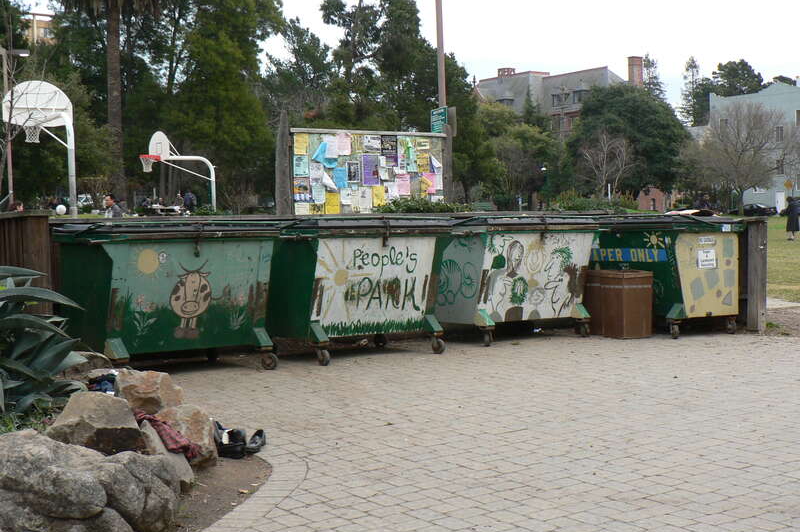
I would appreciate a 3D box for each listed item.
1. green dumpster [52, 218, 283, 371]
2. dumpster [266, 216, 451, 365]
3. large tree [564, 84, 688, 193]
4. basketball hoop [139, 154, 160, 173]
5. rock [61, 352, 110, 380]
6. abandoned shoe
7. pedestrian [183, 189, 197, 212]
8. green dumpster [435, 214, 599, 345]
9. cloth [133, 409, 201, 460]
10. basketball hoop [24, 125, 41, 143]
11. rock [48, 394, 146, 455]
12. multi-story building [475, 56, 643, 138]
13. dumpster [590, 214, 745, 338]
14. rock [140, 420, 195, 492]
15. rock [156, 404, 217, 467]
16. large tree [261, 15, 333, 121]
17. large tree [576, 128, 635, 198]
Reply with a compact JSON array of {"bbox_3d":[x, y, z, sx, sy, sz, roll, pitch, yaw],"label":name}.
[{"bbox_3d":[-2.279,0.315,11.858,1.791,1.480,1.280,-3,4,-36],"label":"green dumpster"},{"bbox_3d":[-0.518,0.208,12.700,1.680,1.480,1.280,-4,4,-36],"label":"dumpster"},{"bbox_3d":[16.912,-8.624,88.000,9.300,10.000,9.300,-1,3,0],"label":"large tree"},{"bbox_3d":[-7.439,-3.044,35.000,0.600,0.460,0.480,-3,4,-25],"label":"basketball hoop"},{"bbox_3d":[-2.633,0.861,9.900,0.420,0.300,0.380,-3,4,-25],"label":"rock"},{"bbox_3d":[-0.993,1.206,8.100,0.100,0.120,0.250,0,3,16],"label":"abandoned shoe"},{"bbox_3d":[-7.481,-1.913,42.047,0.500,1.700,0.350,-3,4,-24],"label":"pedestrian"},{"bbox_3d":[1.331,0.112,14.234,1.736,1.480,1.280,-3,4,-35],"label":"green dumpster"},{"bbox_3d":[-1.541,1.112,7.780,0.420,0.300,0.330,-2,3,-17],"label":"cloth"},{"bbox_3d":[-7.296,-2.651,23.400,0.450,0.450,0.500,-3,4,-27],"label":"basketball hoop"},{"bbox_3d":[-1.989,1.036,7.700,0.620,0.430,0.500,-3,4,-25],"label":"rock"},{"bbox_3d":[18.855,-16.205,142.000,12.000,17.000,27.000,-3,4,-28],"label":"multi-story building"},{"bbox_3d":[3.368,0.092,15.182,1.280,1.480,1.680,-4,4,-36],"label":"dumpster"},{"bbox_3d":[-1.450,1.182,7.350,0.370,0.390,0.420,-1,3,0],"label":"rock"},{"bbox_3d":[-1.441,1.140,7.880,0.380,0.360,0.380,-1,3,0],"label":"rock"},{"bbox_3d":[-6.523,-9.641,75.000,5.500,13.000,5.500,-1,3,0],"label":"large tree"},{"bbox_3d":[11.333,-5.432,65.000,3.200,4.400,3.200,-1,3,0],"label":"large tree"}]

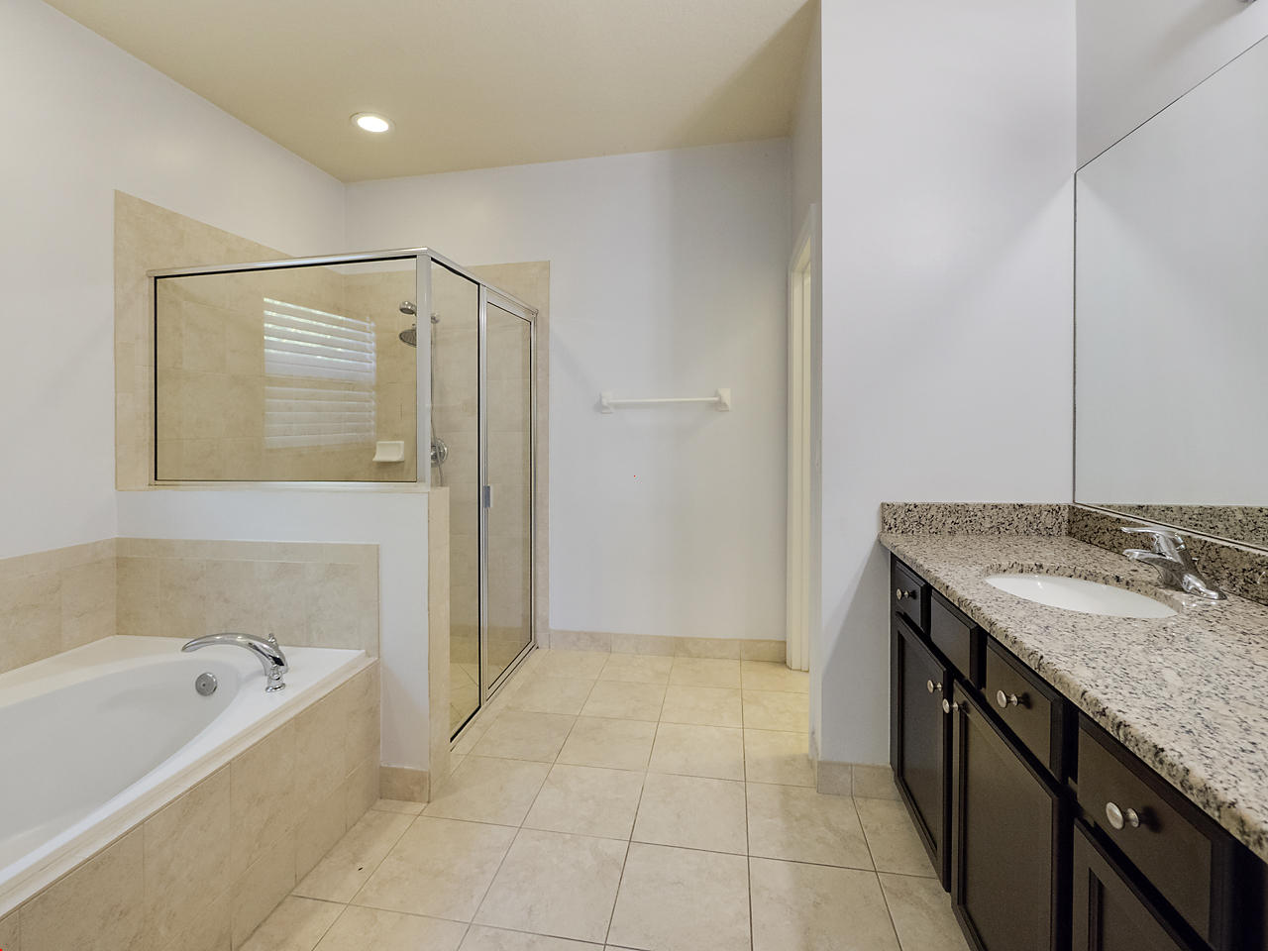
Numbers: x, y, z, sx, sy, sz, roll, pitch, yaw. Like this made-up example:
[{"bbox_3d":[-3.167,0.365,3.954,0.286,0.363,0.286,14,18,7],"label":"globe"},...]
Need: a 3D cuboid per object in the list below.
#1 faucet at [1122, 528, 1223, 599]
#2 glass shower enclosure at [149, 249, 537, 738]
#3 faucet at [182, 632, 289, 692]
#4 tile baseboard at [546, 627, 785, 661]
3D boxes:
[{"bbox_3d":[1.089,0.170,1.048,0.157,0.127,0.157,0,4,10],"label":"faucet"},{"bbox_3d":[-1.168,0.136,2.390,1.174,1.862,1.215,0,4,10],"label":"glass shower enclosure"},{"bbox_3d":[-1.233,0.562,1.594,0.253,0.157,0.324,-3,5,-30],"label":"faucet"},{"bbox_3d":[0.166,0.948,2.843,1.316,0.116,0.015,0,4,10],"label":"tile baseboard"}]

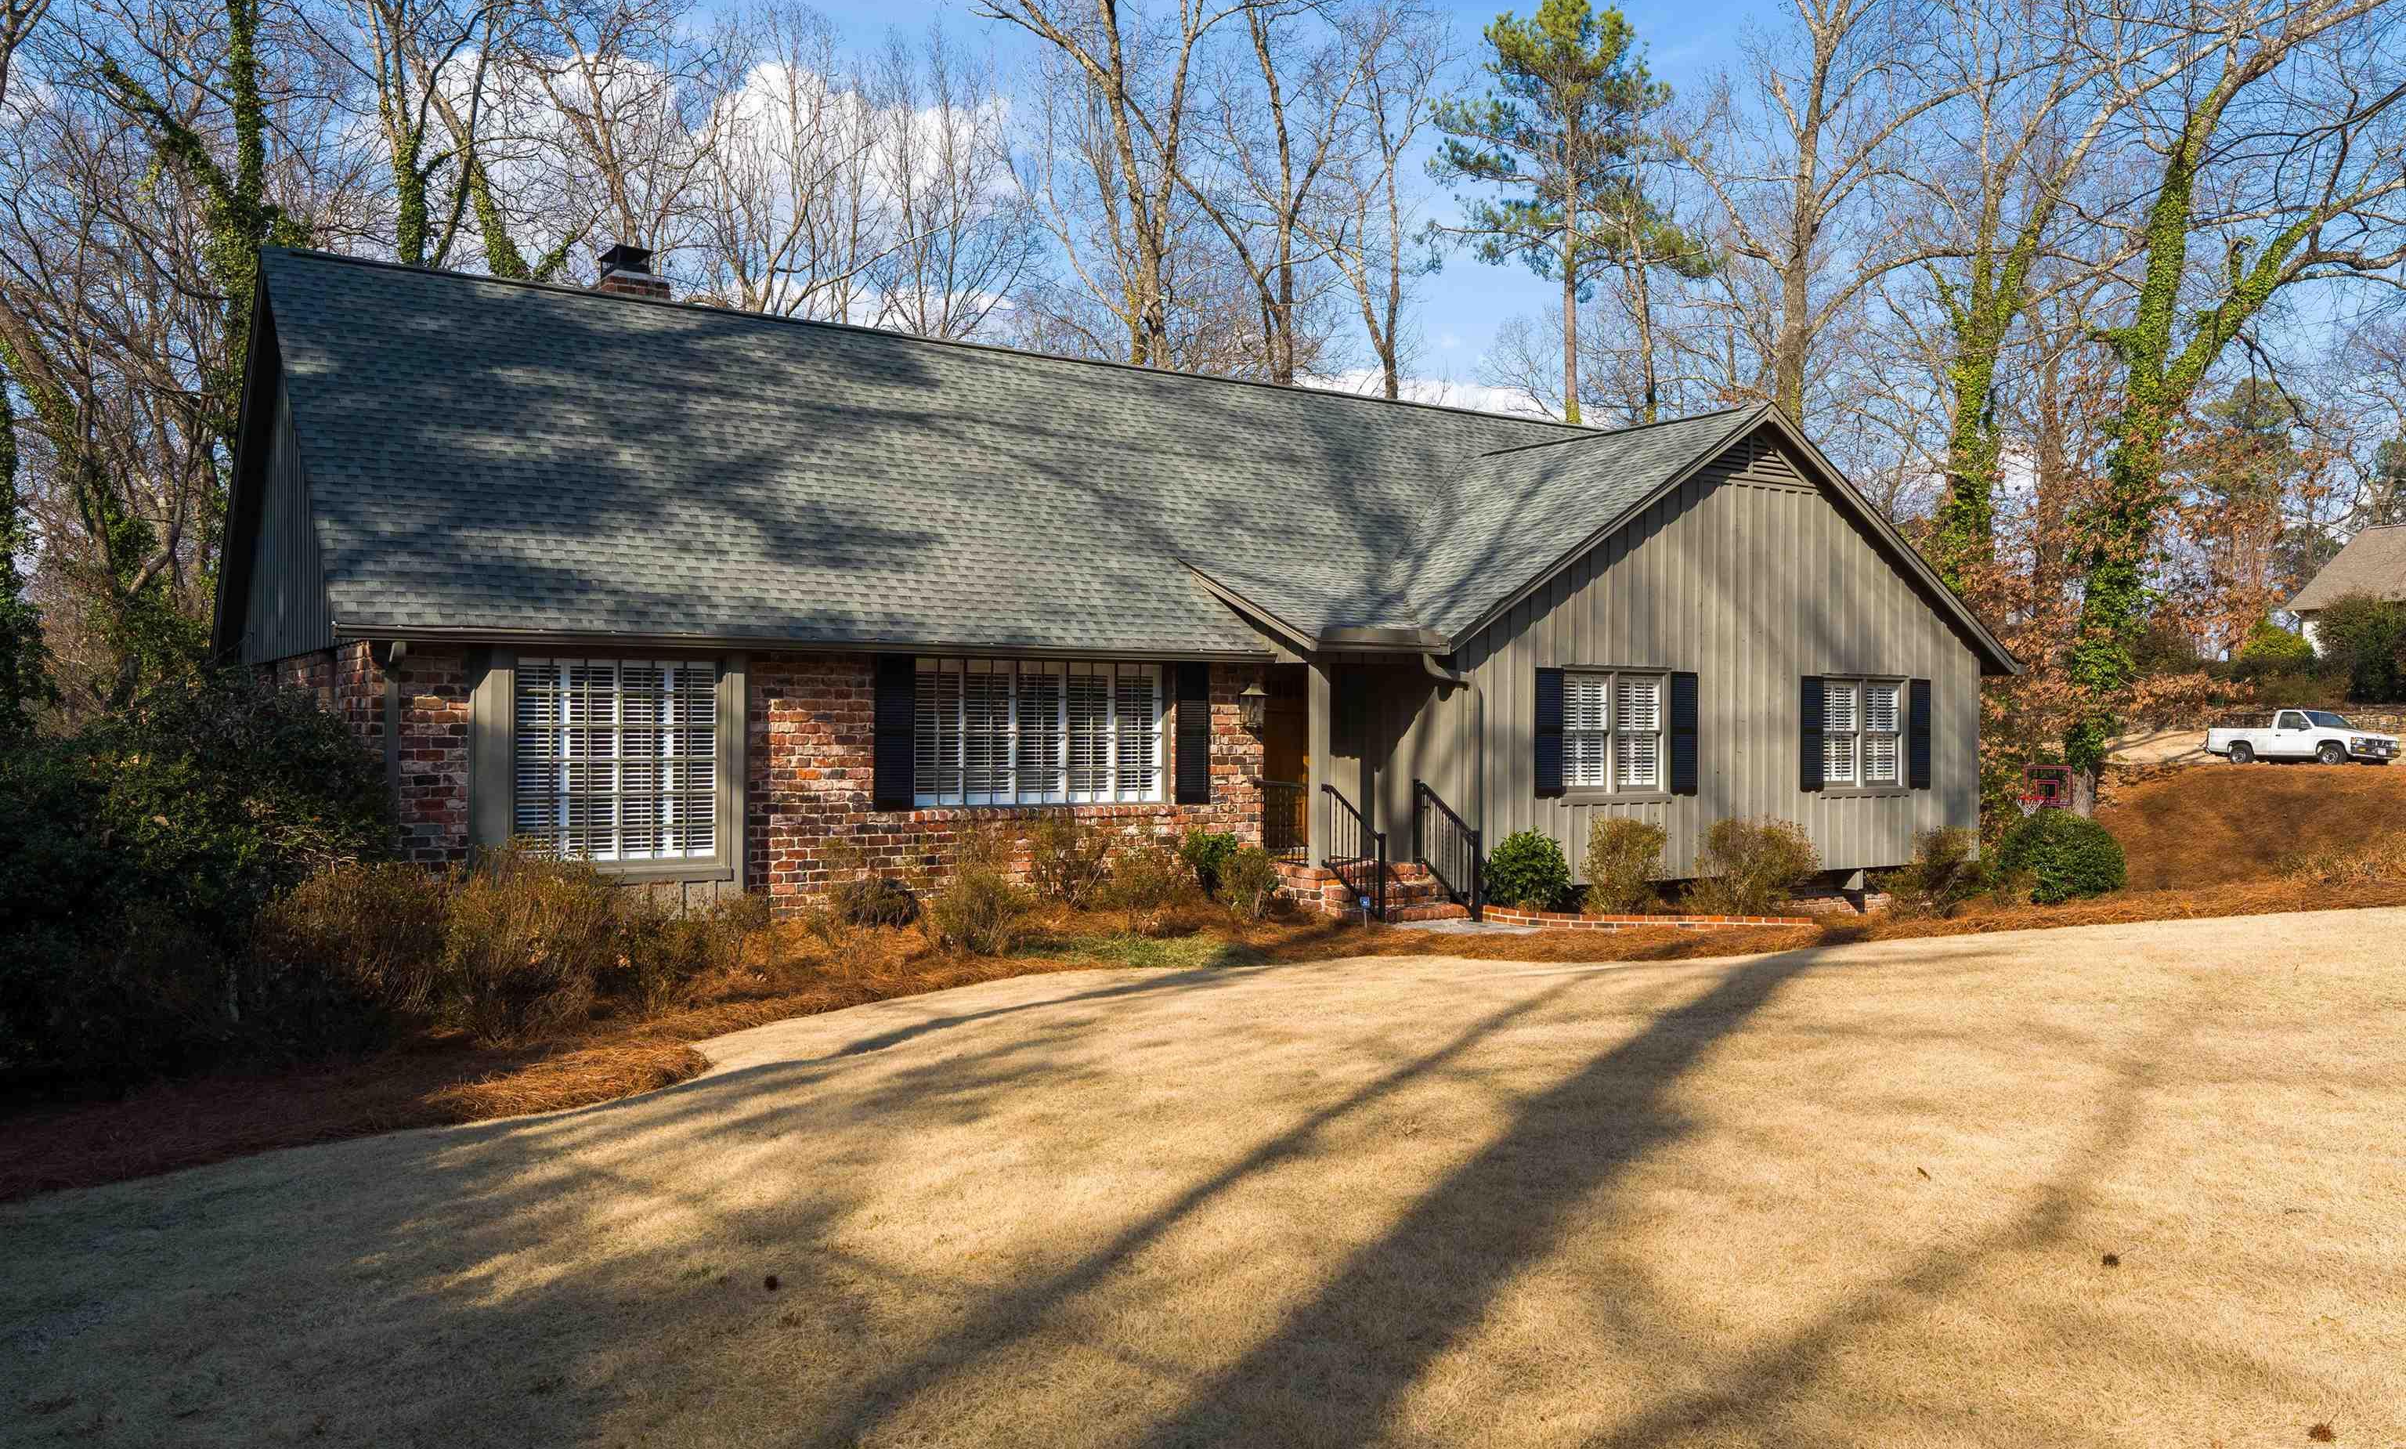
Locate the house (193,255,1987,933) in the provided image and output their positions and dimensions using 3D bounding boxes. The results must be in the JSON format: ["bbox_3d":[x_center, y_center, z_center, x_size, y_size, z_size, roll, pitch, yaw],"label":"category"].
[{"bbox_3d":[-0.495,-1.414,22.399,19.950,7.200,10.350,0,0,-34],"label":"house"}]

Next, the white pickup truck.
[{"bbox_3d":[28.900,0.410,47.500,1.700,1.570,4.600,0,0,-18],"label":"white pickup truck"}]

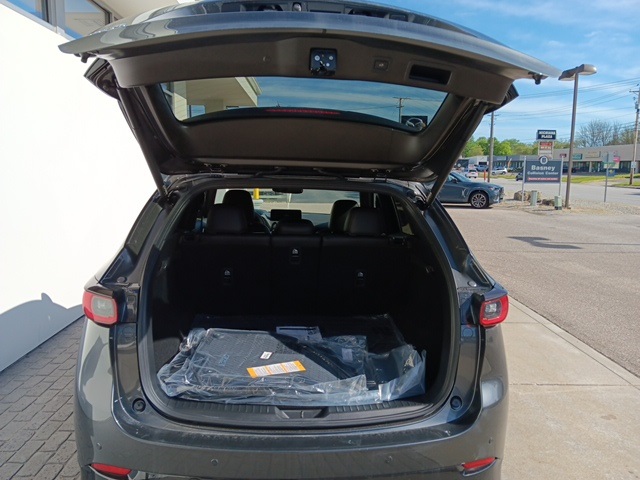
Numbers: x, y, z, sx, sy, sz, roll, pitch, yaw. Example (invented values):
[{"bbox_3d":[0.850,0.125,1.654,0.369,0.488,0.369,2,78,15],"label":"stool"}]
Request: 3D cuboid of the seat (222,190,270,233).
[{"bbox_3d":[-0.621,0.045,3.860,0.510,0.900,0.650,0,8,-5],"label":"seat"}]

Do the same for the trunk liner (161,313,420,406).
[{"bbox_3d":[-0.124,0.503,2.287,1.060,0.110,0.900,0,8,-5],"label":"trunk liner"}]

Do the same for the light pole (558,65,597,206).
[{"bbox_3d":[10.144,-4.118,19.282,0.380,5.700,1.500,-3,9,-17],"label":"light pole"}]

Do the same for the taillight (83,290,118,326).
[{"bbox_3d":[-0.894,0.278,1.950,0.150,0.140,0.170,0,8,-5],"label":"taillight"}]

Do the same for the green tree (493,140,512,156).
[{"bbox_3d":[53.152,-24.250,140.010,6.500,9.400,6.500,0,8,0],"label":"green tree"}]

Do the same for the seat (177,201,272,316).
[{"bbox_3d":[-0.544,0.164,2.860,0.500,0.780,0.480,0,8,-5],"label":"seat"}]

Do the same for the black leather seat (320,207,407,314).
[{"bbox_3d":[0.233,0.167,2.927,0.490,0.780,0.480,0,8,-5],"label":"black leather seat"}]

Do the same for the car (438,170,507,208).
[{"bbox_3d":[5.367,-2.320,20.980,5.000,1.720,1.970,3,9,22],"label":"car"}]

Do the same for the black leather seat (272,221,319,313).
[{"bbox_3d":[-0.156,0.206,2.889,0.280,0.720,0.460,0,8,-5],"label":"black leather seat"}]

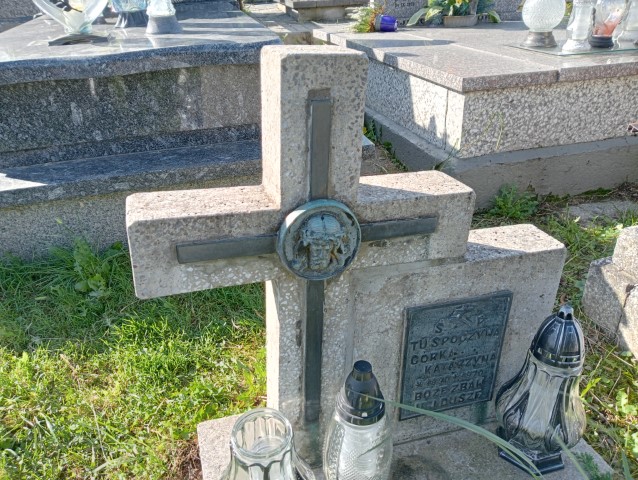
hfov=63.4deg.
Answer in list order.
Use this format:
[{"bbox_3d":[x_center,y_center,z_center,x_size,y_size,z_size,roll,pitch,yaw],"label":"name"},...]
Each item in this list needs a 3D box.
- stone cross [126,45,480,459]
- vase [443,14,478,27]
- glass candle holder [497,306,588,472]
[{"bbox_3d":[-0.021,0.062,0.873,0.539,0.719,0.140,-6,25,-17],"label":"stone cross"},{"bbox_3d":[0.863,-1.335,3.150,0.205,0.075,0.180,-13,30,-22],"label":"vase"},{"bbox_3d":[0.420,0.261,0.942,0.150,0.320,0.148,-7,26,-16],"label":"glass candle holder"}]

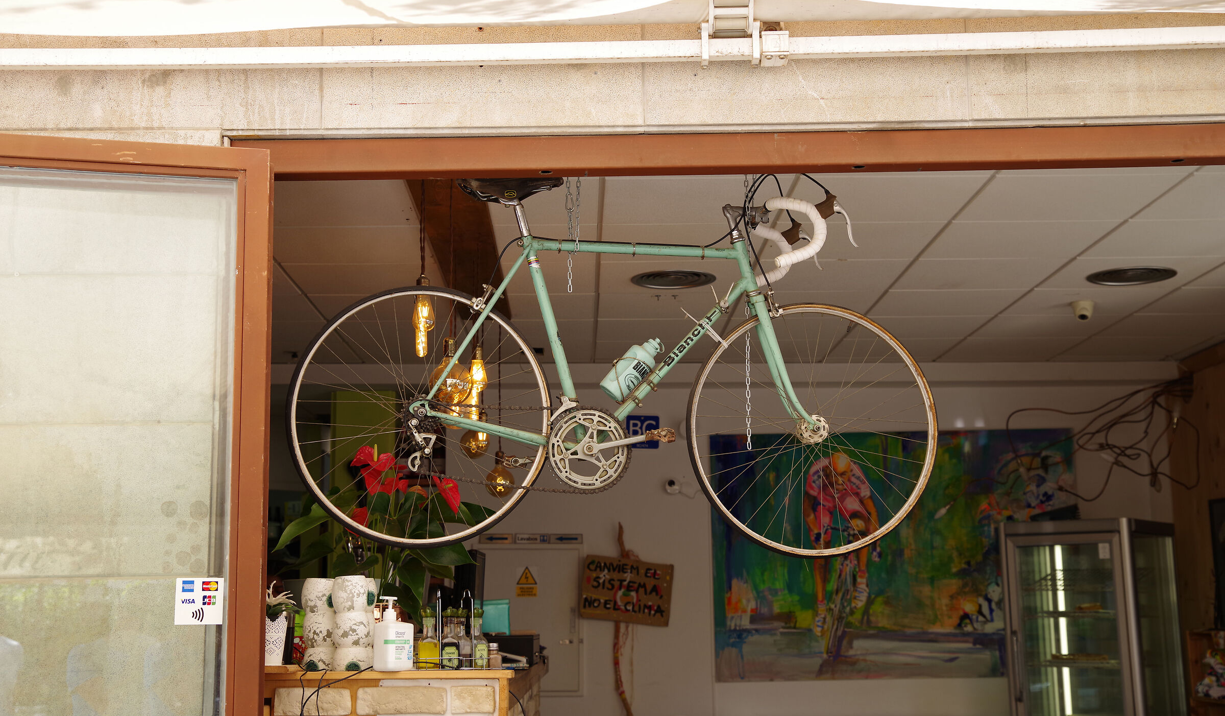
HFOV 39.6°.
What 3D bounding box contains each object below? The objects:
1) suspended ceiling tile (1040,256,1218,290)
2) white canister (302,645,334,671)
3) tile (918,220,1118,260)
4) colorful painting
[{"bbox_3d":[2.046,-0.340,6.714,0.600,0.018,0.600,0,-9,-1],"label":"suspended ceiling tile"},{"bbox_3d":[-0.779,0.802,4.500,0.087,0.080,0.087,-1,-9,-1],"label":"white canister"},{"bbox_3d":[1.458,-0.428,6.095,0.600,0.018,0.600,0,-9,-1],"label":"tile"},{"bbox_3d":[1.478,1.022,8.861,1.914,1.274,0.035,0,-9,-1],"label":"colorful painting"}]

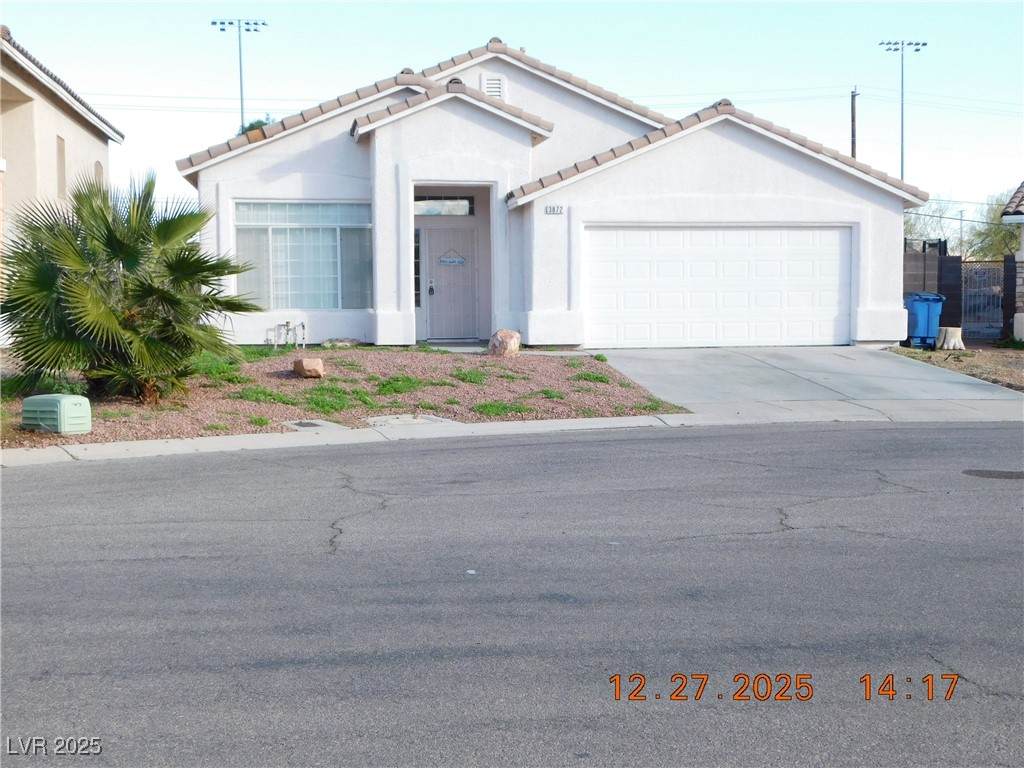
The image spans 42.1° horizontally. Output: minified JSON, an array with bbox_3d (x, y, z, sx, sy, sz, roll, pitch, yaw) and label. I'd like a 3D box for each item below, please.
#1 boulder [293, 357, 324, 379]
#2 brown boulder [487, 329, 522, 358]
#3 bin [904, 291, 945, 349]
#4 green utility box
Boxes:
[{"bbox_3d":[-2.913,-0.222,19.100,0.430,0.280,0.360,-1,4,-9],"label":"boulder"},{"bbox_3d":[-0.120,-0.684,22.200,0.540,0.470,0.450,-1,4,0],"label":"brown boulder"},{"bbox_3d":[7.774,-1.181,25.150,0.720,1.110,0.840,0,4,1],"label":"bin"},{"bbox_3d":[-4.758,0.314,13.950,0.510,0.380,0.470,1,4,25],"label":"green utility box"}]

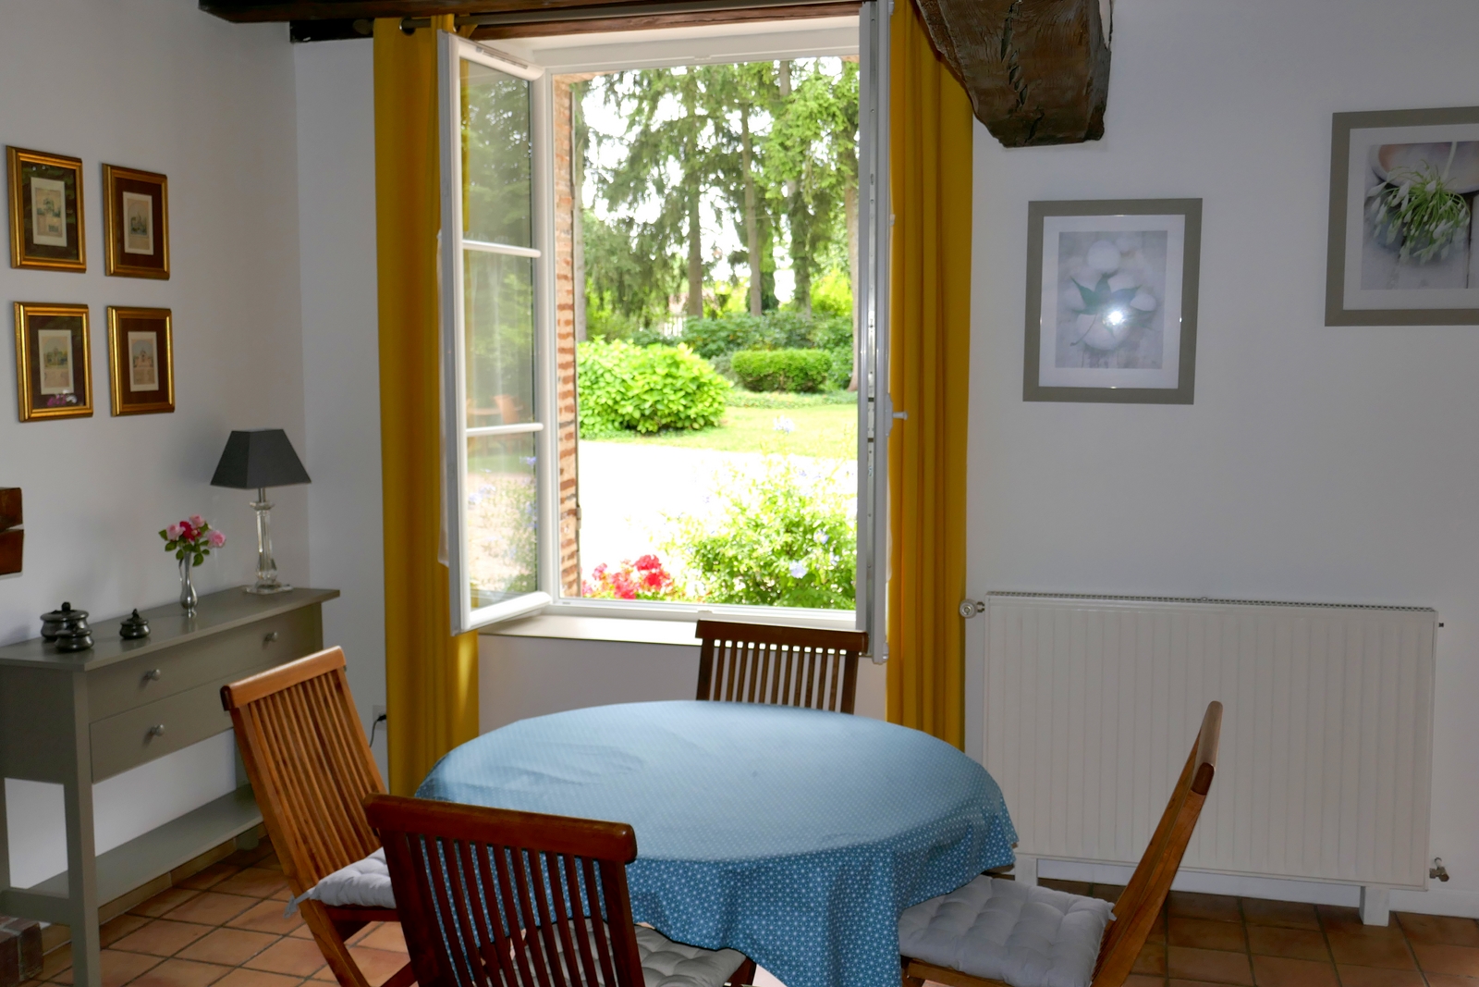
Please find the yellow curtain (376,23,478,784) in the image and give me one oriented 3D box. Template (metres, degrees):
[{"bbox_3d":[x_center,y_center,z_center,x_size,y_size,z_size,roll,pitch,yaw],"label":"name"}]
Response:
[{"bbox_3d":[-1.025,-0.217,4.471,0.325,2.630,0.110,2,6,16],"label":"yellow curtain"}]

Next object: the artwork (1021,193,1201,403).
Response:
[{"bbox_3d":[1.073,-0.551,3.914,0.479,0.580,0.022,2,6,16],"label":"artwork"}]

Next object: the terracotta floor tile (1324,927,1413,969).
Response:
[{"bbox_3d":[1.680,1.222,3.597,0.203,0.012,0.199,1,5,16],"label":"terracotta floor tile"}]

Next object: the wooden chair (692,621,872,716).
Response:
[{"bbox_3d":[0.021,0.808,3.320,0.465,0.877,0.590,2,6,18],"label":"wooden chair"}]

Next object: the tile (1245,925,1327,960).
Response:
[{"bbox_3d":[1.479,1.217,3.656,0.201,0.012,0.199,1,5,16],"label":"tile"}]

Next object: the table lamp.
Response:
[{"bbox_3d":[-1.509,0.058,4.287,0.220,0.510,0.220,4,6,40],"label":"table lamp"}]

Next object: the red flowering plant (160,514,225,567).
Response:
[{"bbox_3d":[-1.582,0.132,3.920,0.185,0.145,0.165,-2,6,-22],"label":"red flowering plant"}]

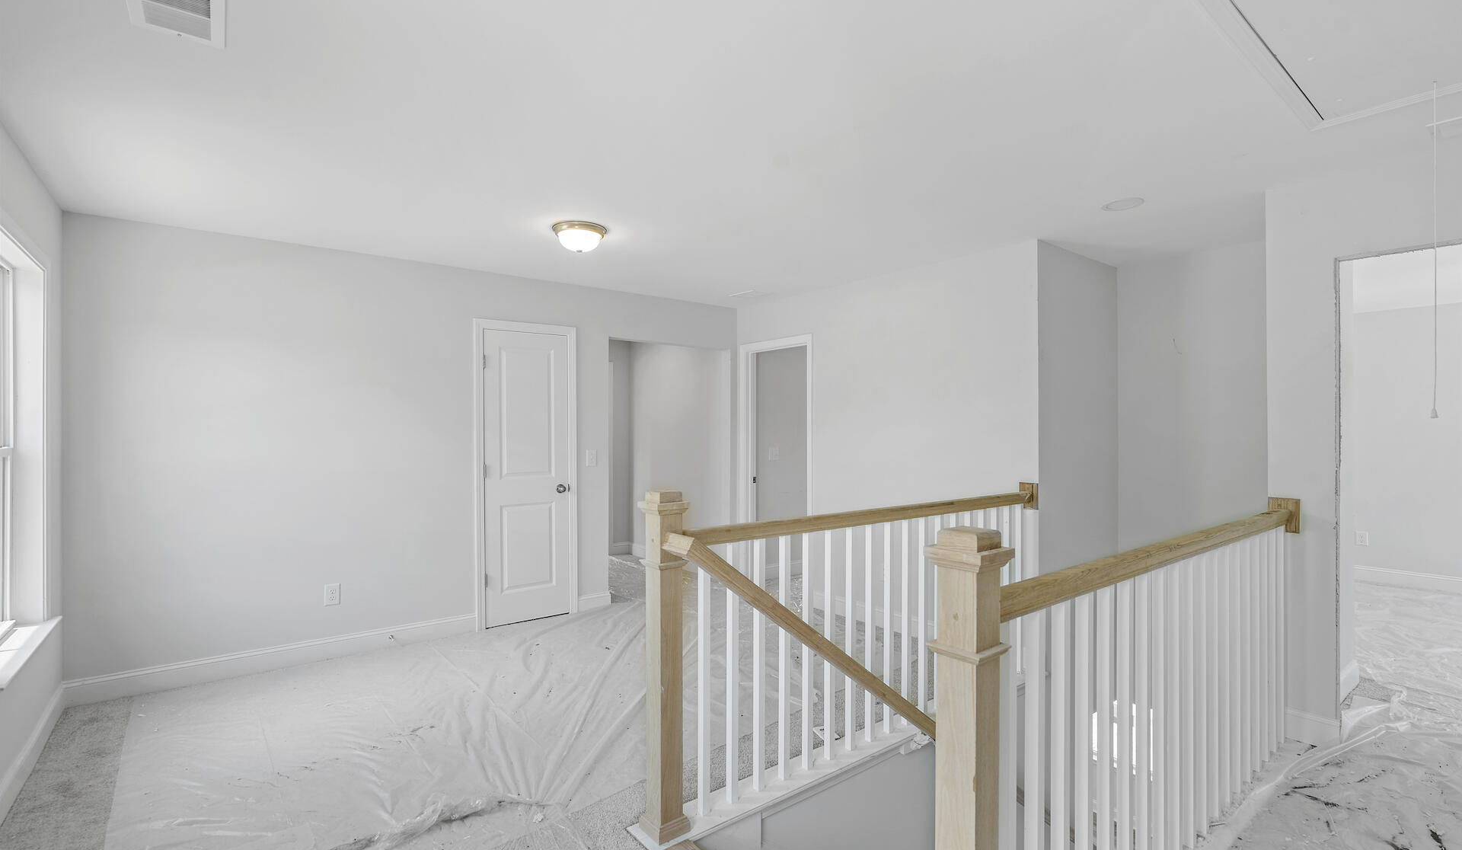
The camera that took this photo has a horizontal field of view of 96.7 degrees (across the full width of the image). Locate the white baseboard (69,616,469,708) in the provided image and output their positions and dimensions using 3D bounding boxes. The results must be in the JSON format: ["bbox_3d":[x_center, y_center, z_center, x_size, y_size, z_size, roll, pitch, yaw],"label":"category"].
[{"bbox_3d":[-2.493,1.334,3.787,1.962,0.123,0.020,0,0,-38],"label":"white baseboard"}]

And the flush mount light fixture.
[{"bbox_3d":[-0.809,-0.983,3.478,0.288,0.124,0.288,0,0,0],"label":"flush mount light fixture"}]

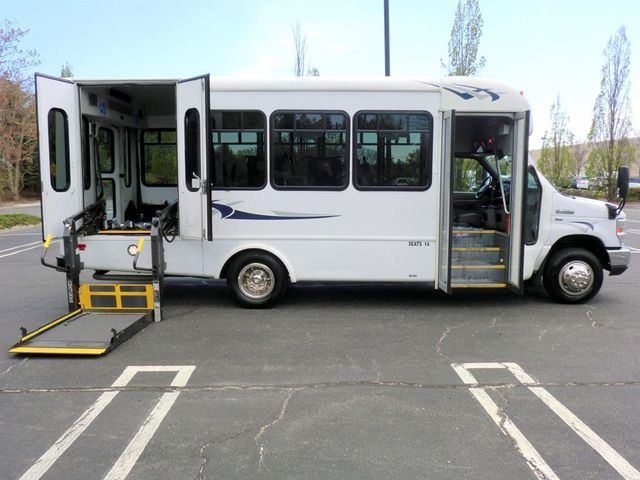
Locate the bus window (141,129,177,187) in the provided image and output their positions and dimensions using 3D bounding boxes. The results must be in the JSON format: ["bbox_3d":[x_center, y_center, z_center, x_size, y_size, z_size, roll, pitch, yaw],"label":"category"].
[{"bbox_3d":[-2.380,-1.307,9.498,0.949,0.939,0.061,0,5,0],"label":"bus window"}]

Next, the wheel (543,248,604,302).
[{"bbox_3d":[3.246,0.462,7.629,0.747,0.737,0.237,0,5,0],"label":"wheel"}]

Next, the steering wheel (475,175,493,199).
[{"bbox_3d":[2.436,-0.797,8.814,0.091,0.404,0.394,34,4,-3],"label":"steering wheel"}]

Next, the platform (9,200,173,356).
[{"bbox_3d":[-2.364,0.267,6.406,1.131,1.333,2.222,0,5,0],"label":"platform"}]

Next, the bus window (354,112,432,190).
[{"bbox_3d":[0.888,-1.067,7.146,0.965,0.959,0.061,0,5,0],"label":"bus window"}]

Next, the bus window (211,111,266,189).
[{"bbox_3d":[-1.118,-1.078,7.145,0.959,0.959,0.061,0,5,0],"label":"bus window"}]

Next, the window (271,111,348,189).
[{"bbox_3d":[-0.114,-1.073,7.145,0.959,0.954,0.061,0,5,0],"label":"window"}]

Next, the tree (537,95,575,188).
[{"bbox_3d":[18.900,-7.745,47.480,3.200,8.000,3.200,0,5,0],"label":"tree"}]

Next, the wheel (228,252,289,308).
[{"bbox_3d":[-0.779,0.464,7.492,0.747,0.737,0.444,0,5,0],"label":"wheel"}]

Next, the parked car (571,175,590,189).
[{"bbox_3d":[28.540,-6.255,64.691,1.820,1.600,4.600,1,5,12],"label":"parked car"}]

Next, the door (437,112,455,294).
[{"bbox_3d":[1.491,-0.447,6.993,0.061,2.131,0.404,0,5,0],"label":"door"}]

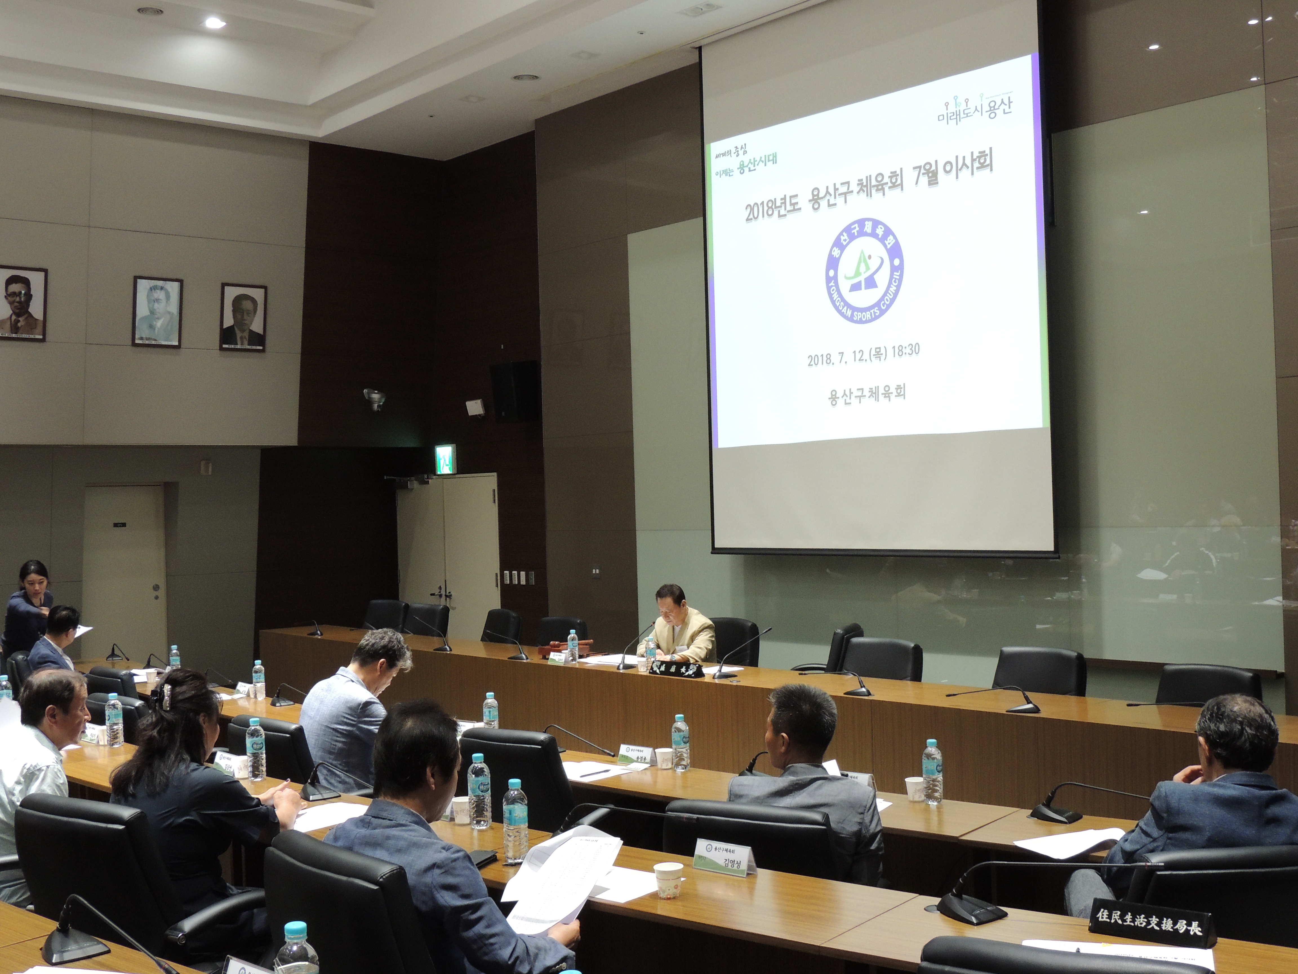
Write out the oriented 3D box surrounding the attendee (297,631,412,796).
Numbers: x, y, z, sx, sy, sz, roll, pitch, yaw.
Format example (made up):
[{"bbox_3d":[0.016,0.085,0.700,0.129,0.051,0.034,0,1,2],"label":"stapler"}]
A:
[{"bbox_3d":[-1.080,1.204,6.120,0.740,1.270,0.520,-1,-1,-39],"label":"attendee"}]

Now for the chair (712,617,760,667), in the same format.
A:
[{"bbox_3d":[0.396,1.381,10.063,0.650,0.950,0.620,-1,-1,-41],"label":"chair"}]

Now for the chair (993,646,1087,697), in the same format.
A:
[{"bbox_3d":[1.917,1.338,7.921,0.620,0.930,0.600,-1,-1,-40],"label":"chair"}]

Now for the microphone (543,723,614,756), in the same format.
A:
[{"bbox_3d":[-0.319,1.052,6.202,0.140,0.120,0.510,-1,-1,-41],"label":"microphone"}]

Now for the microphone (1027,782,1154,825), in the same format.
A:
[{"bbox_3d":[1.412,0.986,4.653,0.140,0.120,0.480,-1,-1,-43],"label":"microphone"}]

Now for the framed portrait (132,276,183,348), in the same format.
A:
[{"bbox_3d":[-4.285,-1.520,13.116,0.440,0.600,0.035,-1,7,-41],"label":"framed portrait"}]

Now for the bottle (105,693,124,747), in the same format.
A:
[{"bbox_3d":[-2.145,0.934,6.020,0.064,0.210,0.064,-2,-1,41],"label":"bottle"}]

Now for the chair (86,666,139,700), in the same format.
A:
[{"bbox_3d":[-2.840,1.504,8.696,0.640,0.930,0.620,-1,-1,-40],"label":"chair"}]

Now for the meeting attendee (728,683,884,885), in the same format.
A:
[{"bbox_3d":[0.524,1.190,4.487,0.560,1.220,0.760,-2,-1,34],"label":"meeting attendee"}]

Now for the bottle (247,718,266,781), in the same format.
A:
[{"bbox_3d":[-1.374,0.917,5.244,0.065,0.214,0.065,-2,-1,0],"label":"bottle"}]

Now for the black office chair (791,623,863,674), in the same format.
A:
[{"bbox_3d":[1.033,1.387,9.841,0.620,0.940,0.600,-2,-1,20],"label":"black office chair"}]

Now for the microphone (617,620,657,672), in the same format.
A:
[{"bbox_3d":[-0.052,1.009,9.550,0.340,0.285,0.115,-1,-1,-45],"label":"microphone"}]

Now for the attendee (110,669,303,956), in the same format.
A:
[{"bbox_3d":[-1.249,1.141,4.419,0.480,1.220,0.700,-2,-1,41],"label":"attendee"}]

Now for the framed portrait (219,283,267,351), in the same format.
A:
[{"bbox_3d":[-3.677,-1.532,13.645,0.440,0.600,0.035,-1,7,-41],"label":"framed portrait"}]

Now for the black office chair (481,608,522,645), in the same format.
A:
[{"bbox_3d":[-1.439,1.517,12.705,0.640,0.930,0.620,-1,-1,-37],"label":"black office chair"}]

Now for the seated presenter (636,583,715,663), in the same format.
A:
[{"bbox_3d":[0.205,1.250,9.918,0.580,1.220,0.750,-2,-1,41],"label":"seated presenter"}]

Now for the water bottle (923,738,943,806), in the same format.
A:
[{"bbox_3d":[0.950,0.955,5.038,0.065,0.214,0.065,-2,-1,0],"label":"water bottle"}]

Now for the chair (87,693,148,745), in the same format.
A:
[{"bbox_3d":[-2.370,1.478,7.436,0.640,0.930,0.620,-1,-1,-43],"label":"chair"}]

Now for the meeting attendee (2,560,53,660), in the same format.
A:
[{"bbox_3d":[-3.708,1.190,8.990,0.520,1.500,0.500,-2,-1,37],"label":"meeting attendee"}]

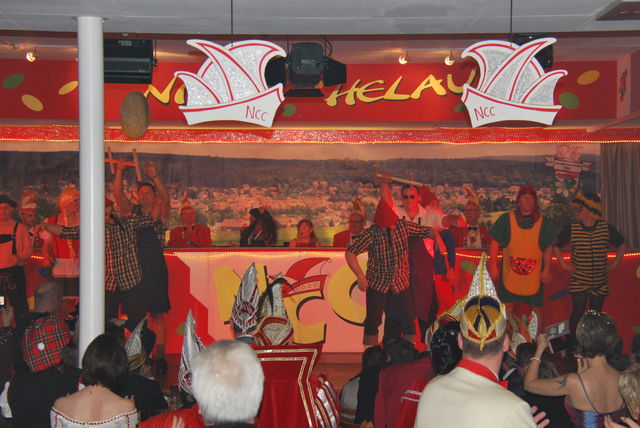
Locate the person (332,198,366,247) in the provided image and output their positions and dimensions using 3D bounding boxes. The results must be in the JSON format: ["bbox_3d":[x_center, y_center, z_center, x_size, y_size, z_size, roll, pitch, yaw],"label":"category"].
[{"bbox_3d":[0.399,0.486,15.600,0.520,1.320,0.600,0,-2,-3],"label":"person"}]

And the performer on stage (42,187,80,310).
[{"bbox_3d":[-2.671,0.604,14.800,0.580,1.794,0.400,0,-2,-6],"label":"performer on stage"}]

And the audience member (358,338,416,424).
[{"bbox_3d":[0.390,1.376,8.081,0.550,1.300,0.650,0,-2,6],"label":"audience member"}]

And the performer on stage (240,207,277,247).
[{"bbox_3d":[-0.716,0.562,16.181,0.600,1.300,0.520,2,-2,-45],"label":"performer on stage"}]

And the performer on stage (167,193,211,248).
[{"bbox_3d":[-1.472,0.483,15.600,0.520,1.426,0.550,0,-2,-3],"label":"performer on stage"}]

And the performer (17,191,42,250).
[{"bbox_3d":[-3.233,0.480,15.500,0.520,1.485,0.500,0,-2,-12],"label":"performer"}]

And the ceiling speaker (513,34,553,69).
[{"bbox_3d":[2.082,-1.592,13.600,0.390,0.340,0.320,0,-2,-2],"label":"ceiling speaker"}]

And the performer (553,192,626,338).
[{"bbox_3d":[2.818,0.655,14.474,0.770,1.760,0.420,0,-2,5],"label":"performer"}]

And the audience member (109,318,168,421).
[{"bbox_3d":[-1.083,1.350,8.278,0.550,1.450,0.650,-1,-2,21],"label":"audience member"}]

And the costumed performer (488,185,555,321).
[{"bbox_3d":[2.108,0.627,14.473,0.700,1.830,0.420,0,-2,6],"label":"costumed performer"}]

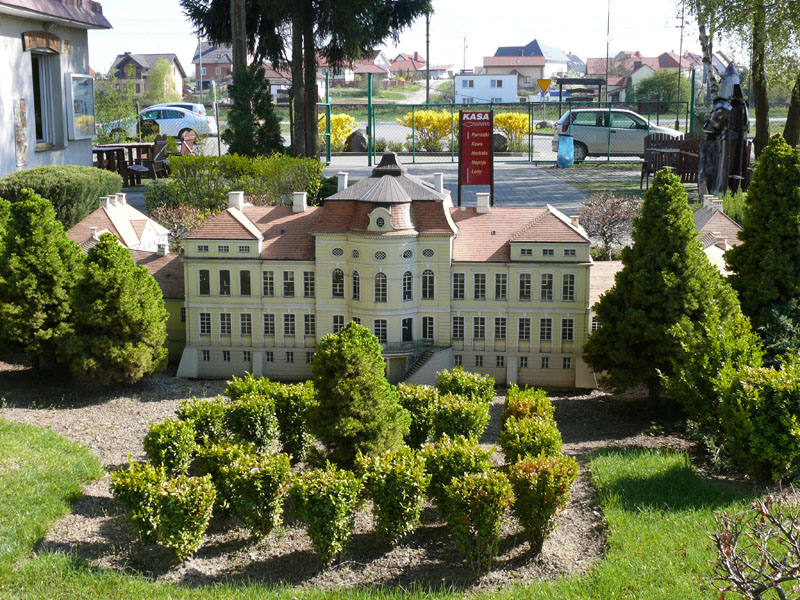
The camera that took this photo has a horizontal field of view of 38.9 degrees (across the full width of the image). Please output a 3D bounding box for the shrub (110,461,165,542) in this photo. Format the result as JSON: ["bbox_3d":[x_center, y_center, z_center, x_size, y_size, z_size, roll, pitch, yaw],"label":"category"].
[{"bbox_3d":[-0.963,0.756,4.187,0.209,0.304,0.209,0,10,0],"label":"shrub"}]

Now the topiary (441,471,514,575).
[{"bbox_3d":[0.274,0.782,3.927,0.246,0.324,0.246,0,10,0],"label":"topiary"}]

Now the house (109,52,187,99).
[{"bbox_3d":[-44.014,-38.882,197.000,10.900,8.300,10.200,2,10,11],"label":"house"}]

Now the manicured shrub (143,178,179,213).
[{"bbox_3d":[-3.613,-1.550,17.081,0.528,0.522,0.528,0,10,0],"label":"manicured shrub"}]

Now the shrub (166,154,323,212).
[{"bbox_3d":[-2.057,-1.436,14.977,2.000,0.917,0.850,0,10,0],"label":"shrub"}]

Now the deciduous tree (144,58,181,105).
[{"bbox_3d":[-34.606,-31.764,165.000,5.000,6.700,5.000,0,10,0],"label":"deciduous tree"}]

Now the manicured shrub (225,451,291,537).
[{"bbox_3d":[-0.530,0.737,4.241,0.234,0.322,0.234,0,10,0],"label":"manicured shrub"}]

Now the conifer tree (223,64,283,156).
[{"bbox_3d":[-3.153,-3.798,24.208,1.280,2.382,1.250,0,10,0],"label":"conifer tree"}]

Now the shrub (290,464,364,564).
[{"bbox_3d":[-0.255,0.765,3.976,0.254,0.353,0.254,0,10,0],"label":"shrub"}]

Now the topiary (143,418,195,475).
[{"bbox_3d":[-0.976,0.660,4.785,0.215,0.278,0.215,0,10,0],"label":"topiary"}]

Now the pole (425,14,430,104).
[{"bbox_3d":[2.332,-19.816,95.005,0.280,8.530,0.280,0,10,0],"label":"pole"}]

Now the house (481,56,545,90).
[{"bbox_3d":[20.542,-40.635,204.048,10.900,5.788,9.000,0,10,0],"label":"house"}]

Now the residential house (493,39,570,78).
[{"bbox_3d":[30.773,-56.398,265.000,12.600,10.000,11.800,6,11,31],"label":"residential house"}]

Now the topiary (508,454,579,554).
[{"bbox_3d":[0.519,0.752,4.085,0.249,0.327,0.249,0,10,0],"label":"topiary"}]

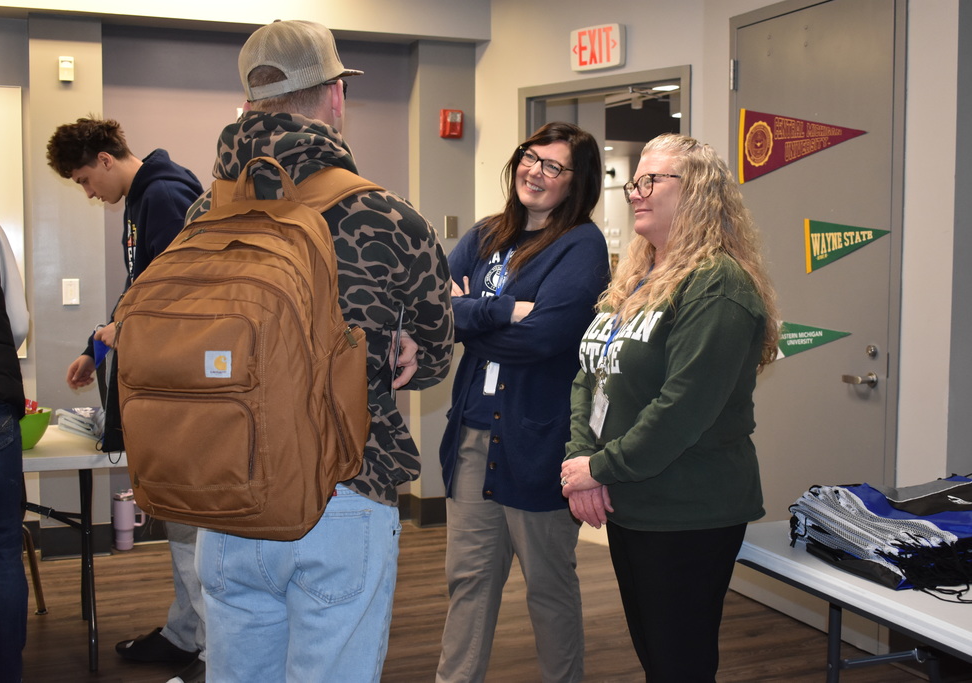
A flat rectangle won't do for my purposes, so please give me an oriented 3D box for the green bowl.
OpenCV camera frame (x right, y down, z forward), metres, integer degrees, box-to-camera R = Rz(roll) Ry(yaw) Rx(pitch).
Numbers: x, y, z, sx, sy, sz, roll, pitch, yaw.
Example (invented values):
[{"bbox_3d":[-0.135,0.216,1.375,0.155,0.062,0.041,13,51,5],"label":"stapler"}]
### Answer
[{"bbox_3d":[-1.585,0.291,3.803,0.265,0.125,0.265,-2,4,-23],"label":"green bowl"}]

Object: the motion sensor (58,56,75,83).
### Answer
[{"bbox_3d":[-1.883,-1.221,5.109,0.066,0.112,0.047,-1,4,-22],"label":"motion sensor"}]

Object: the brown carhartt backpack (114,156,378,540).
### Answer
[{"bbox_3d":[-0.396,0.010,1.880,0.335,0.550,0.290,2,6,22],"label":"brown carhartt backpack"}]

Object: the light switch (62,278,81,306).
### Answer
[{"bbox_3d":[-1.871,-0.223,5.132,0.071,0.115,0.012,-1,4,-20],"label":"light switch"}]

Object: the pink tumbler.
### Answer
[{"bbox_3d":[-1.690,0.840,5.398,0.145,0.277,0.095,-1,4,-18],"label":"pink tumbler"}]

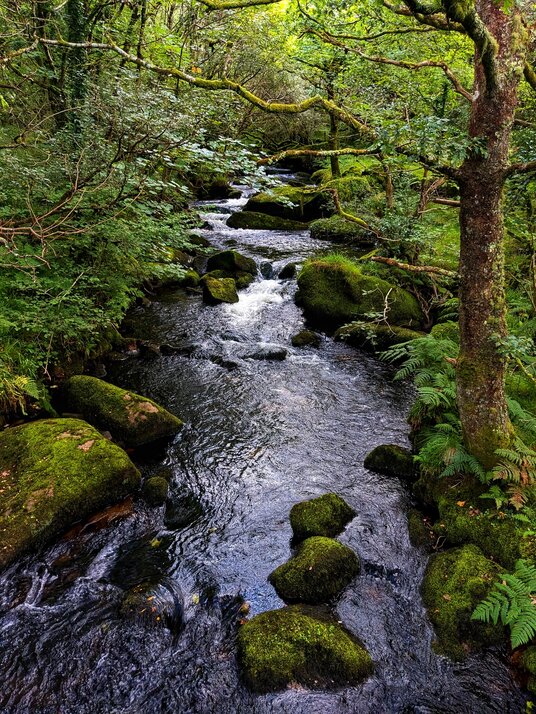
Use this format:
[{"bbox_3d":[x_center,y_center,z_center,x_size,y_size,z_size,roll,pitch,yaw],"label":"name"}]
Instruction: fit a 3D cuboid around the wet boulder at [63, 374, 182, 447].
[{"bbox_3d":[-1.644,0.539,6.176,1.485,0.515,0.817,12,25,28],"label":"wet boulder"}]

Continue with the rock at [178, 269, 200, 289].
[{"bbox_3d":[-1.754,-1.725,12.255,0.515,0.429,0.438,0,21,0],"label":"rock"}]

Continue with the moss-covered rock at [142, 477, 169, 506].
[{"bbox_3d":[-1.044,1.234,5.151,0.228,0.259,0.205,0,21,0],"label":"moss-covered rock"}]

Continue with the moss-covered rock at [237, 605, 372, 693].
[{"bbox_3d":[0.234,1.838,3.600,0.879,0.367,0.492,0,21,0],"label":"moss-covered rock"}]

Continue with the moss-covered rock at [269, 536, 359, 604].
[{"bbox_3d":[0.339,1.525,4.125,0.667,0.283,0.467,-6,23,-14],"label":"moss-covered rock"}]

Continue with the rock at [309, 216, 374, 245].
[{"bbox_3d":[1.774,-3.042,13.217,1.507,0.639,1.055,0,22,0],"label":"rock"}]

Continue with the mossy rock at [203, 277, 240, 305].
[{"bbox_3d":[-0.974,-1.362,11.382,0.730,0.542,0.620,0,21,0],"label":"mossy rock"}]

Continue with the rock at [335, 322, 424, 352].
[{"bbox_3d":[1.835,-0.350,9.174,1.456,0.355,0.728,4,21,11],"label":"rock"}]

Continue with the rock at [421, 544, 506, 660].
[{"bbox_3d":[1.310,1.542,3.695,0.496,0.572,0.571,0,22,0],"label":"rock"}]

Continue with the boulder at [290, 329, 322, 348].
[{"bbox_3d":[0.617,-0.313,9.151,0.491,0.287,0.393,0,21,0],"label":"boulder"}]

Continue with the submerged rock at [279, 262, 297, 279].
[{"bbox_3d":[0.386,-1.722,10.977,0.355,0.268,0.355,0,22,0],"label":"submerged rock"}]

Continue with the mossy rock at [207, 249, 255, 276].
[{"bbox_3d":[-0.731,-1.874,11.113,0.999,0.550,0.799,0,22,0],"label":"mossy rock"}]

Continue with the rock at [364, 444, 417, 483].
[{"bbox_3d":[1.204,1.005,5.448,0.492,0.255,0.394,0,22,0],"label":"rock"}]

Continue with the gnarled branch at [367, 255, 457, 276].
[{"bbox_3d":[2.498,-1.552,9.500,1.550,0.200,0.250,10,21,-4],"label":"gnarled branch"}]

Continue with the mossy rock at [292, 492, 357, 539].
[{"bbox_3d":[0.474,1.358,4.836,0.552,0.304,0.414,0,21,0],"label":"mossy rock"}]

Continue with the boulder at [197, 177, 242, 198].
[{"bbox_3d":[-1.905,-6.499,21.420,1.677,0.831,1.426,0,21,0],"label":"boulder"}]

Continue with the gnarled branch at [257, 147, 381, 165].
[{"bbox_3d":[0.408,-1.628,4.500,1.000,0.150,0.200,0,22,0],"label":"gnarled branch"}]

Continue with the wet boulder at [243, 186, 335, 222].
[{"bbox_3d":[0.683,-4.874,17.805,2.873,1.079,2.155,0,21,0],"label":"wet boulder"}]

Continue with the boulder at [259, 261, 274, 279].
[{"bbox_3d":[-0.030,-1.736,10.950,0.316,0.314,0.316,0,22,0],"label":"boulder"}]

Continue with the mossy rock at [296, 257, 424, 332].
[{"bbox_3d":[1.554,-1.143,9.335,2.128,1.026,1.490,0,22,0],"label":"mossy rock"}]

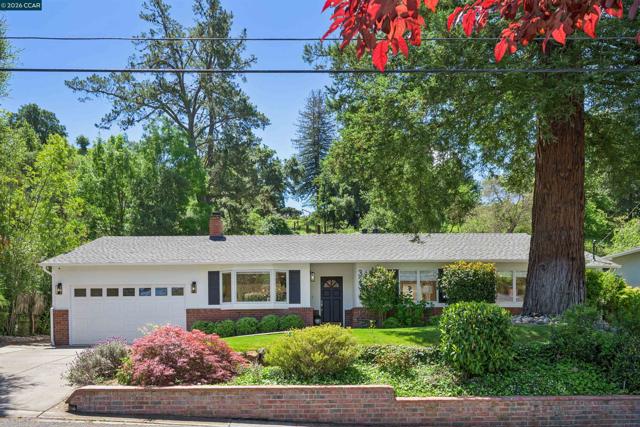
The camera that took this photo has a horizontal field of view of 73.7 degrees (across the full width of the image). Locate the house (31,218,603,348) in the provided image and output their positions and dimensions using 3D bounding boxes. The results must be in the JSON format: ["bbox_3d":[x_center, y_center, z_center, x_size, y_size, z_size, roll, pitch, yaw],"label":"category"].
[{"bbox_3d":[0.115,2.447,19.700,20.700,4.900,9.300,0,0,0],"label":"house"}]

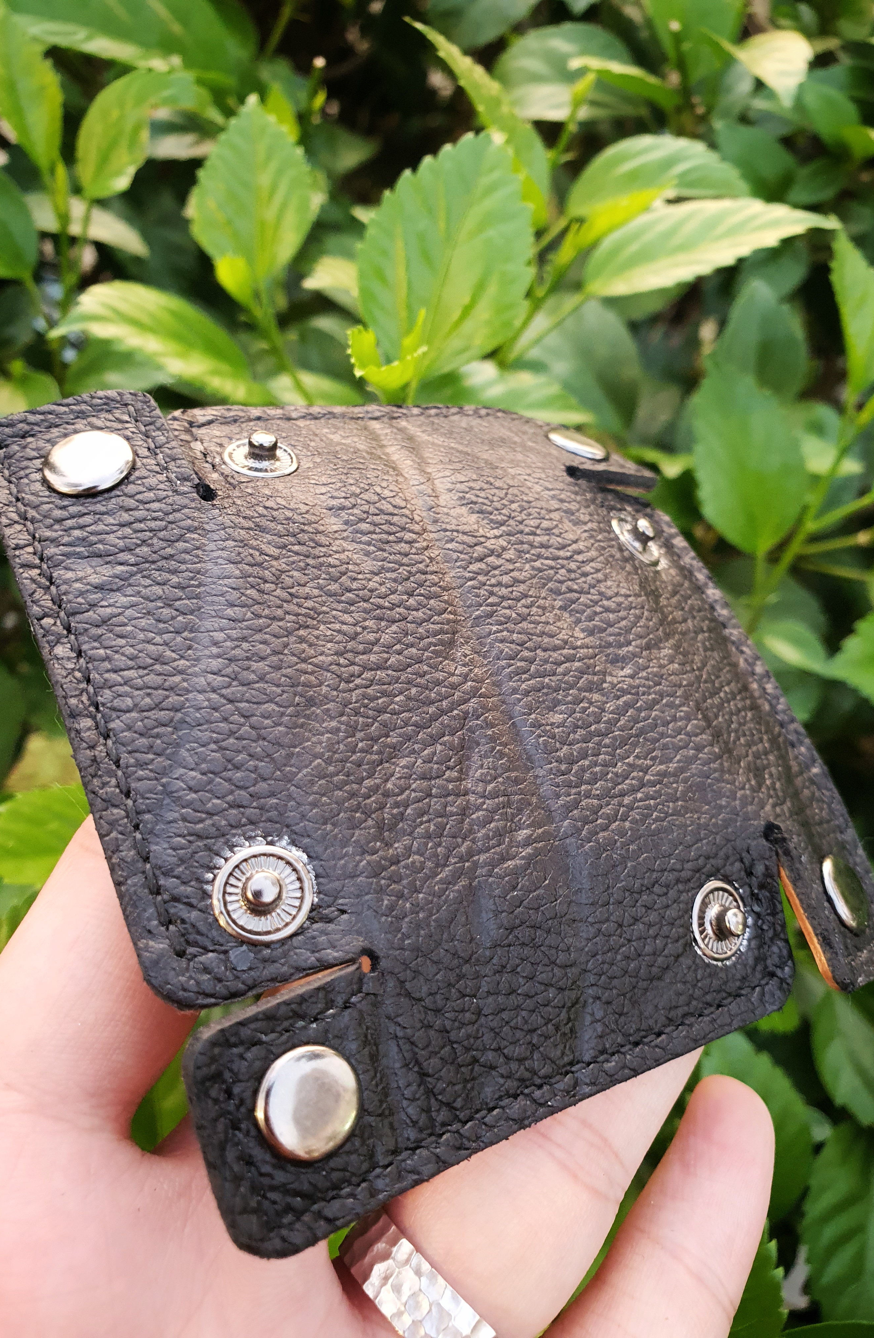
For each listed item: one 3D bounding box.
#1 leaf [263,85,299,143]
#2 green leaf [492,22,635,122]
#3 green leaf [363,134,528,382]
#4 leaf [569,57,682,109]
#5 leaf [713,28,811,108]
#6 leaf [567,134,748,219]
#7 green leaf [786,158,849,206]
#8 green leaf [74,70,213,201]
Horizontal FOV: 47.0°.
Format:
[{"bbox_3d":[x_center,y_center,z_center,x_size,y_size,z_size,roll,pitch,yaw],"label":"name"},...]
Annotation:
[{"bbox_3d":[-0.047,-0.165,0.300,0.013,0.024,0.006,-3,-12,-13],"label":"leaf"},{"bbox_3d":[0.052,-0.237,0.400,0.062,0.012,0.044,5,56,0],"label":"green leaf"},{"bbox_3d":[0.002,-0.111,0.270,0.045,0.014,0.064,13,69,8],"label":"green leaf"},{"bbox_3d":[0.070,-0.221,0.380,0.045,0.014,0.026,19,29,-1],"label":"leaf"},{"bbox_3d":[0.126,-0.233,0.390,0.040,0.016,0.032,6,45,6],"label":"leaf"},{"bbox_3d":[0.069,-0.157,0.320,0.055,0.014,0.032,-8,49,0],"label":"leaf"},{"bbox_3d":[0.174,-0.223,0.460,0.036,0.008,0.023,-27,44,-21],"label":"green leaf"},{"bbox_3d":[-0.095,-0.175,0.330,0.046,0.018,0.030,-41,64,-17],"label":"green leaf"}]

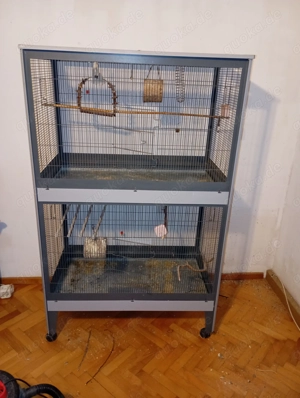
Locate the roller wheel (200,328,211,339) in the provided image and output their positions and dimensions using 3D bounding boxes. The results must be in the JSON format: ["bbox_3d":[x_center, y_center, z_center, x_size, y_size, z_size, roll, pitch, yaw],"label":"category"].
[{"bbox_3d":[0.335,0.812,1.945,0.048,0.053,0.053,1,22,-3],"label":"roller wheel"}]

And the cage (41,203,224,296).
[{"bbox_3d":[-0.099,0.189,1.959,0.950,0.580,0.540,1,22,-3],"label":"cage"}]

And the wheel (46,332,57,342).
[{"bbox_3d":[-0.570,0.803,1.870,0.048,0.053,0.053,1,22,-3],"label":"wheel"}]

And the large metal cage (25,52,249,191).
[{"bbox_3d":[-0.073,-0.423,1.719,0.955,0.610,0.540,1,22,-3],"label":"large metal cage"}]

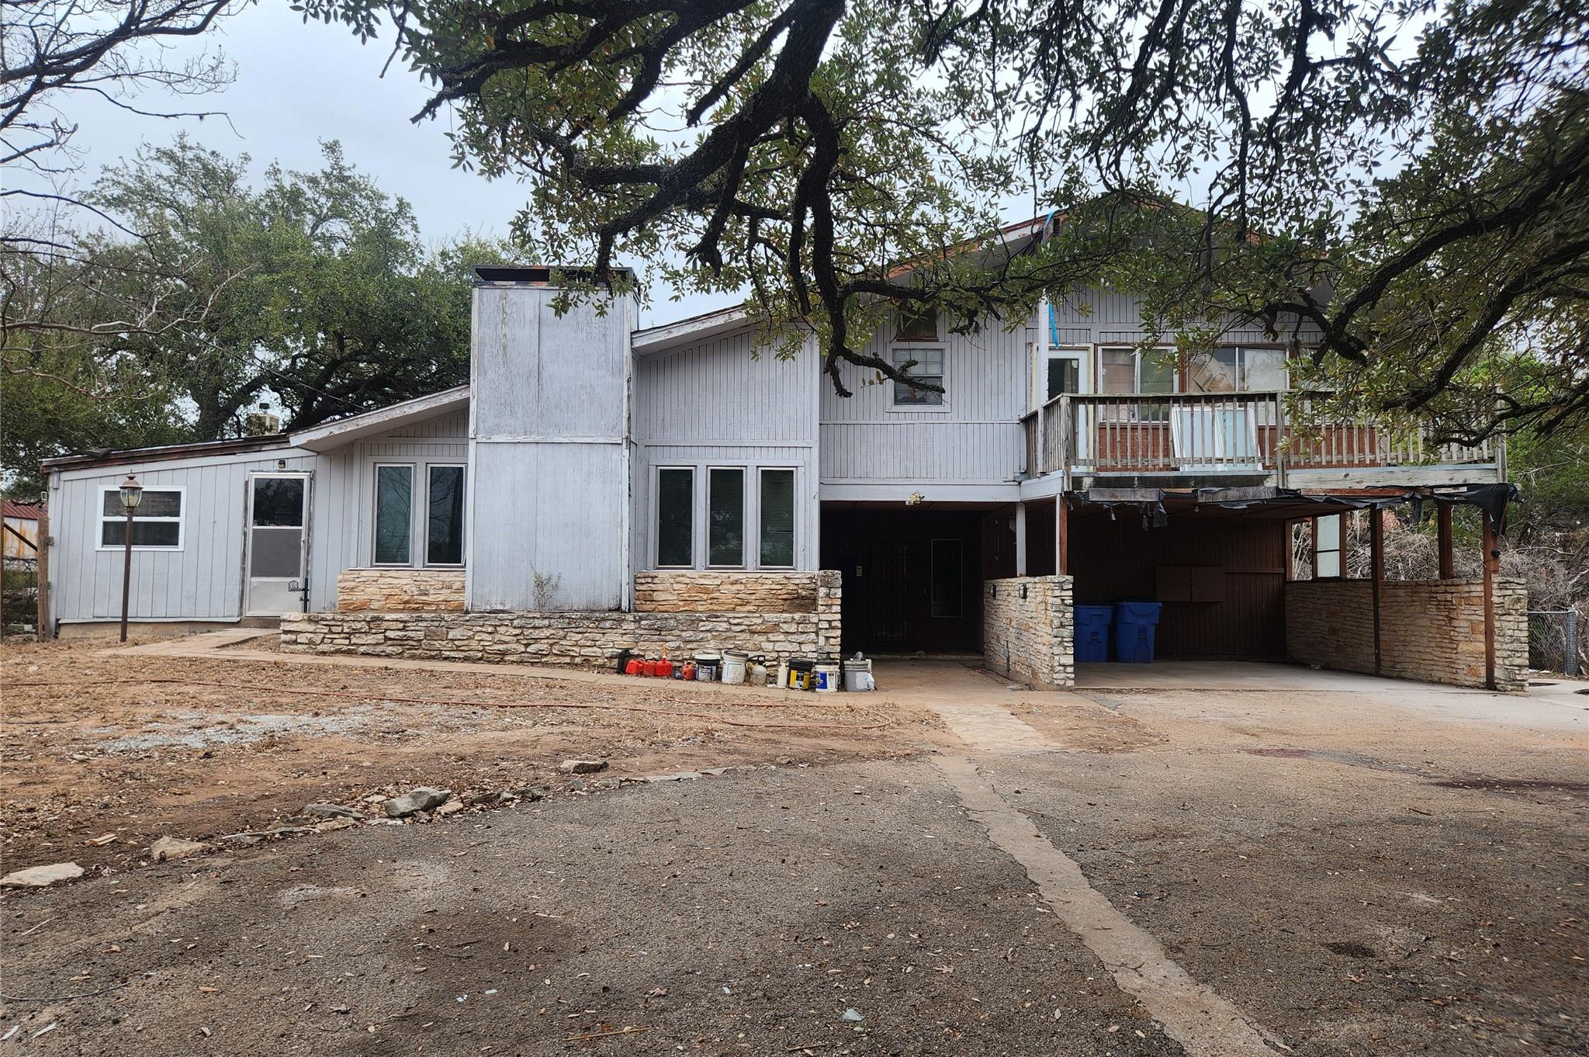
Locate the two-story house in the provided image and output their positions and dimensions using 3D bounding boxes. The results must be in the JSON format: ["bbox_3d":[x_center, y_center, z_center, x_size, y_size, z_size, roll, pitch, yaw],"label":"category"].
[{"bbox_3d":[-0.770,-0.895,18.374,20.000,6.450,10.000,0,-3,0],"label":"two-story house"}]

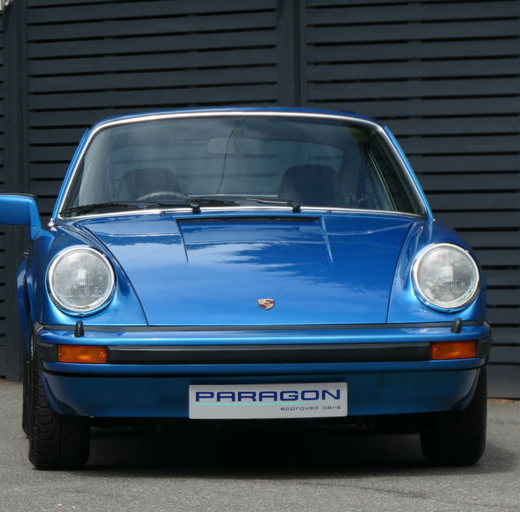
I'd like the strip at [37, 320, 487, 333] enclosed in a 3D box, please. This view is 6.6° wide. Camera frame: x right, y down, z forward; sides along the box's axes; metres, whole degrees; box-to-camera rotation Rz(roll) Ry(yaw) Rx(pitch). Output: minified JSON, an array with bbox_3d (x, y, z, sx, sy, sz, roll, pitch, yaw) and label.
[{"bbox_3d":[0.018,0.240,15.131,1.535,0.045,0.400,-1,0,-3],"label":"strip"}]

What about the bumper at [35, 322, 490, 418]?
[{"bbox_3d":[0.022,0.381,15.076,1.550,0.320,0.510,-1,0,-3],"label":"bumper"}]

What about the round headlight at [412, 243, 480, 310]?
[{"bbox_3d":[0.628,0.071,15.154,0.228,0.228,0.130,-1,0,-3],"label":"round headlight"}]

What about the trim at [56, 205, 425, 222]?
[{"bbox_3d":[-0.051,-0.151,16.207,1.340,0.060,0.260,-1,0,-3],"label":"trim"}]

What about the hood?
[{"bbox_3d":[-0.011,0.041,15.519,1.220,0.380,1.080,-1,0,-3],"label":"hood"}]

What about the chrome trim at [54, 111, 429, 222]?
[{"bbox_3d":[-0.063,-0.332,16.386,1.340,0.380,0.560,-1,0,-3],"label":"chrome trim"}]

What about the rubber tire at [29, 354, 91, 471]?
[{"bbox_3d":[-0.704,0.431,15.702,0.208,0.635,0.635,-1,0,-3],"label":"rubber tire"}]

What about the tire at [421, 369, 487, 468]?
[{"bbox_3d":[0.662,0.419,15.779,0.208,0.635,0.635,-1,0,-3],"label":"tire"}]

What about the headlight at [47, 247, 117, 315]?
[{"bbox_3d":[-0.602,0.082,15.085,0.228,0.228,0.130,-1,0,-3],"label":"headlight"}]

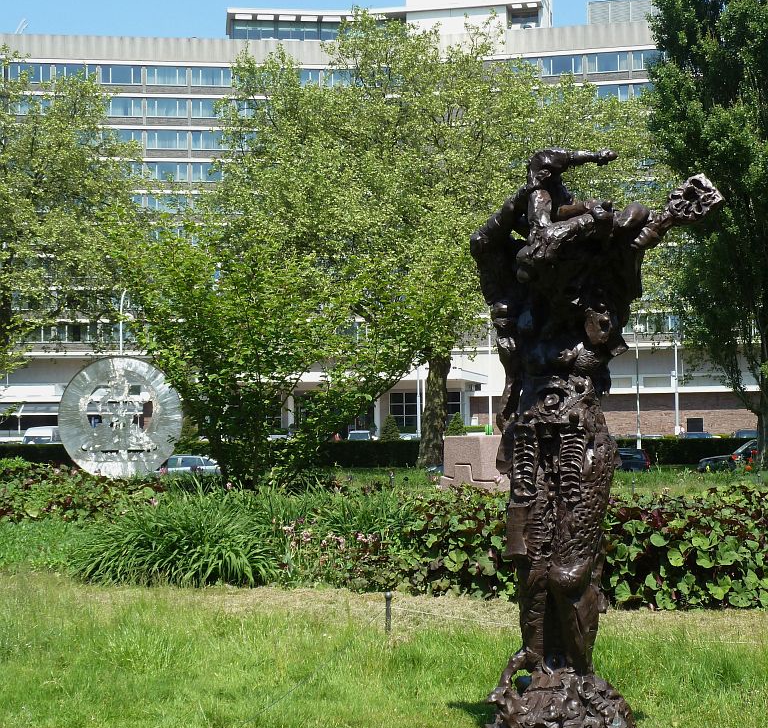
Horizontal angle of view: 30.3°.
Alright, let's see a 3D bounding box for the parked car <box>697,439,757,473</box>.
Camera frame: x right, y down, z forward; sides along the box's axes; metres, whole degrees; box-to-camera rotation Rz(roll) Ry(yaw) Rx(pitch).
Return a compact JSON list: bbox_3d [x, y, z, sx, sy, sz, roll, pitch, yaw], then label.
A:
[{"bbox_3d":[13.043,3.330,48.786,4.400,1.580,1.800,-1,-3,0],"label":"parked car"}]

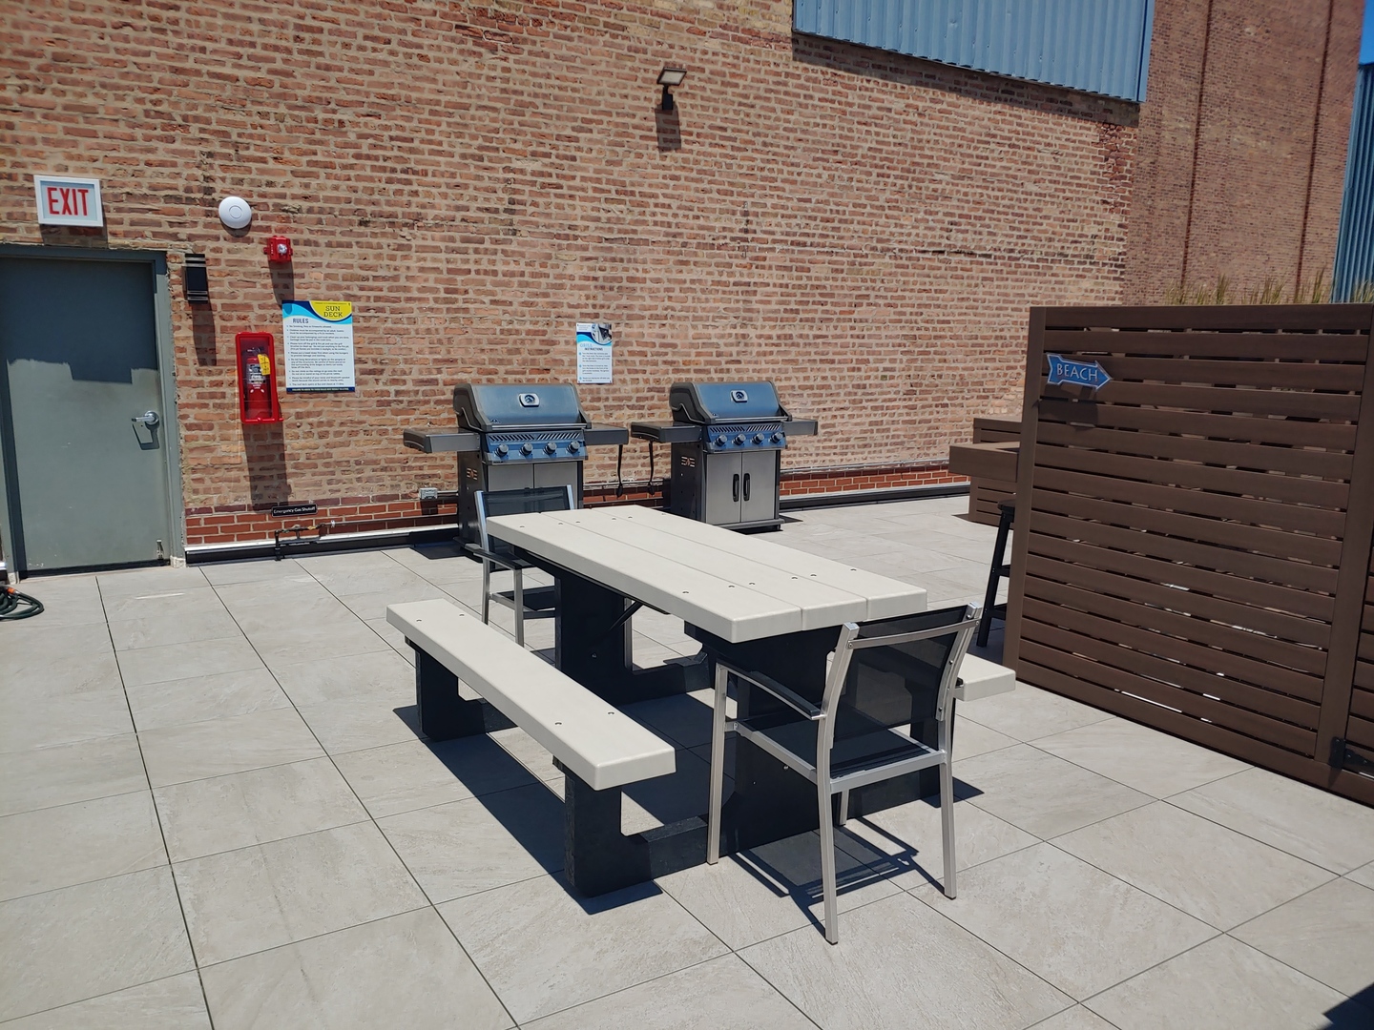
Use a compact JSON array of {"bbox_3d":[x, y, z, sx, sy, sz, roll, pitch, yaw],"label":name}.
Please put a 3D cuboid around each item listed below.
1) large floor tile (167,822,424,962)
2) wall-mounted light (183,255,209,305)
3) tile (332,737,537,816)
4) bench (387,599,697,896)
[{"bbox_3d":[-1.129,1.086,2.885,0.600,0.024,0.600,-4,11,-33],"label":"large floor tile"},{"bbox_3d":[-3.192,-1.540,6.457,0.122,0.310,0.130,-5,11,-32],"label":"wall-mounted light"},{"bbox_3d":[-0.937,0.953,3.683,0.600,0.024,0.600,-4,11,-33],"label":"tile"},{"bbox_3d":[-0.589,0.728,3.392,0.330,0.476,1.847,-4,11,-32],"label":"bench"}]

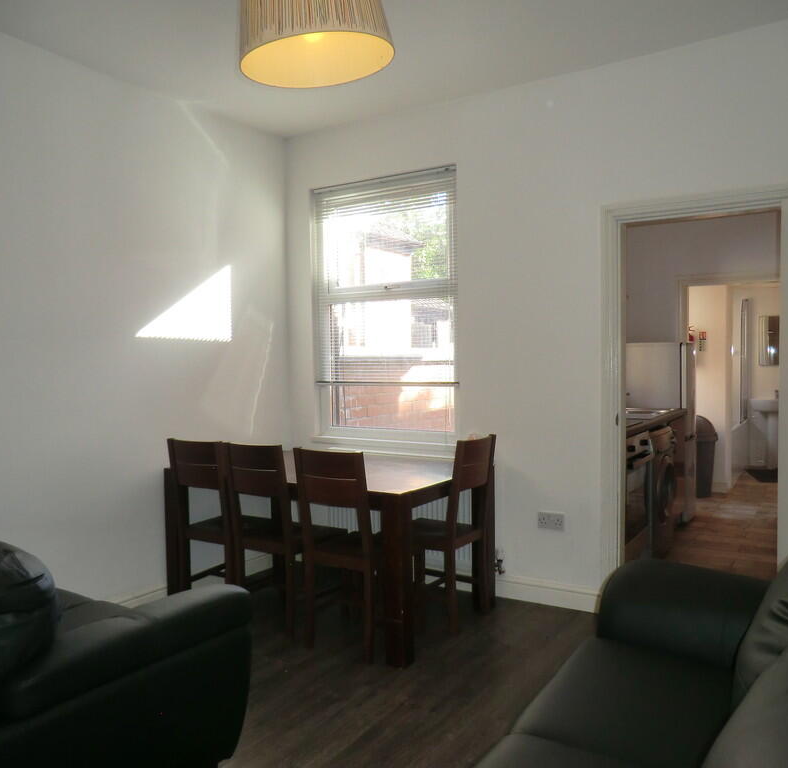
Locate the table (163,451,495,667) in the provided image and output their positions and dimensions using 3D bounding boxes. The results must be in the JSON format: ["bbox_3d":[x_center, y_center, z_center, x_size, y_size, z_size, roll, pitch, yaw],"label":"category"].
[{"bbox_3d":[-0.341,0.809,3.759,1.475,0.738,0.920,1,2,33],"label":"table"}]

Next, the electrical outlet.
[{"bbox_3d":[0.820,0.722,3.721,0.146,0.087,0.012,1,2,33],"label":"electrical outlet"}]

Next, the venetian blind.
[{"bbox_3d":[-0.072,-0.614,4.264,1.034,1.235,0.040,1,2,33],"label":"venetian blind"}]

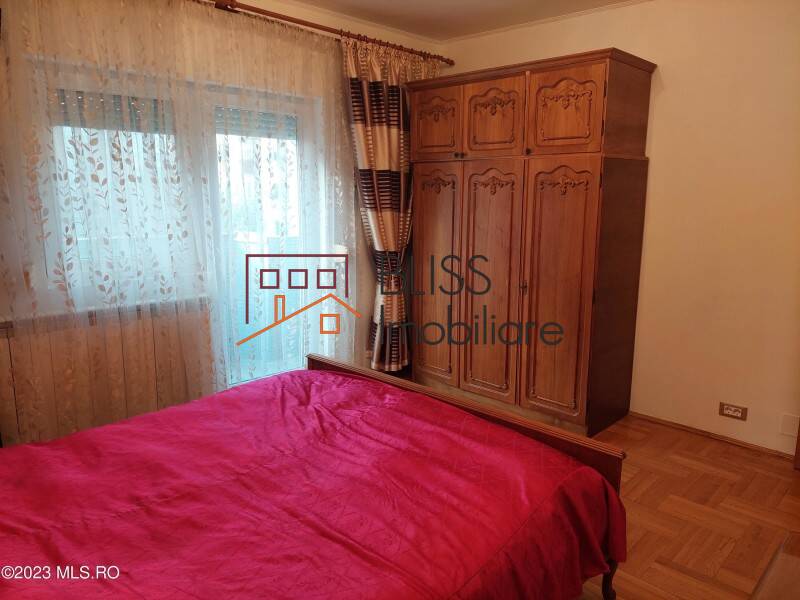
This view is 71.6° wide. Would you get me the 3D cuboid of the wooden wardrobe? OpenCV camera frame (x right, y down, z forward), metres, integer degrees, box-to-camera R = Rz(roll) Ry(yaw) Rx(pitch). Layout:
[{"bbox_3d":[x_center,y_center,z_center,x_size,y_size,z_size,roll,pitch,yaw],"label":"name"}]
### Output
[{"bbox_3d":[0.796,-0.383,3.862,1.533,2.202,0.592,10,15,44],"label":"wooden wardrobe"}]

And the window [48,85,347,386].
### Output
[{"bbox_3d":[-1.062,-0.280,3.359,0.126,1.824,1.794,10,15,44],"label":"window"}]

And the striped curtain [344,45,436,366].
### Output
[{"bbox_3d":[-0.041,-0.591,4.126,0.175,2.347,0.912,10,15,44],"label":"striped curtain"}]

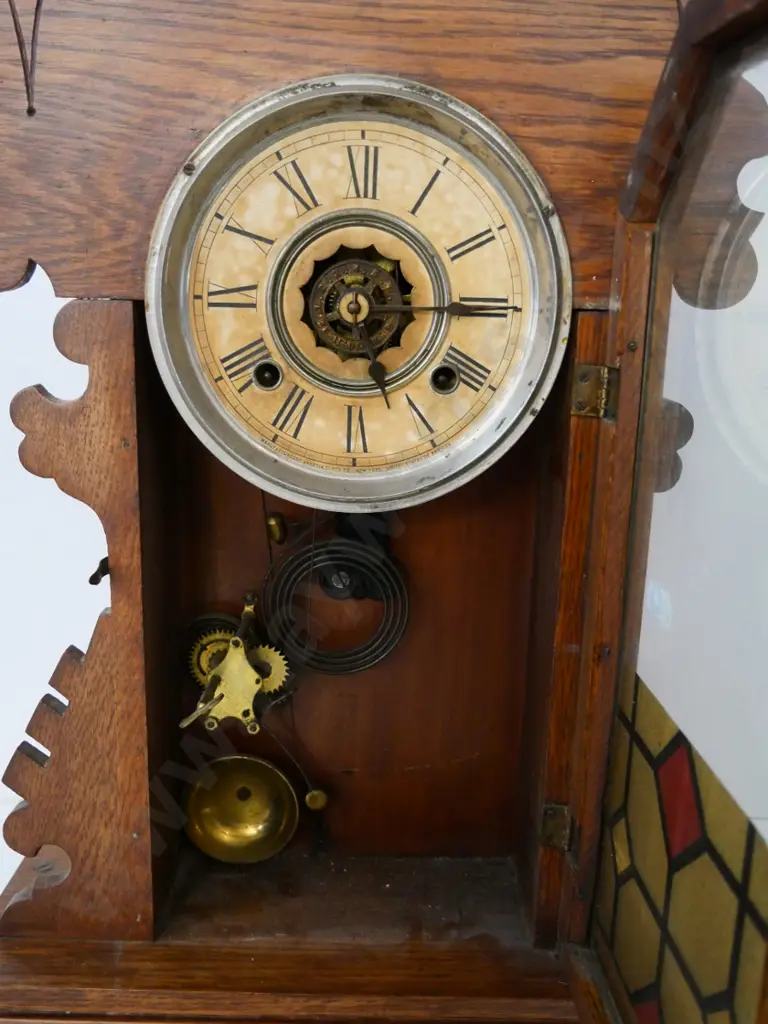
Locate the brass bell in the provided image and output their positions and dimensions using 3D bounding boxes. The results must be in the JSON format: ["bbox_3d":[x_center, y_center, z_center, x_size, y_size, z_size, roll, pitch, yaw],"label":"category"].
[{"bbox_3d":[-0.065,0.135,0.468,0.052,0.052,0.018,1,7,-1],"label":"brass bell"}]

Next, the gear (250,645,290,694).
[{"bbox_3d":[-0.052,0.069,0.437,0.023,0.023,0.003,1,14,-1],"label":"gear"}]

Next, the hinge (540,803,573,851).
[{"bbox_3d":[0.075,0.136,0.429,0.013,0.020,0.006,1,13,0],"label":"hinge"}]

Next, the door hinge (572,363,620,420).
[{"bbox_3d":[0.081,-0.046,0.386,0.016,0.020,0.008,1,13,0],"label":"door hinge"}]

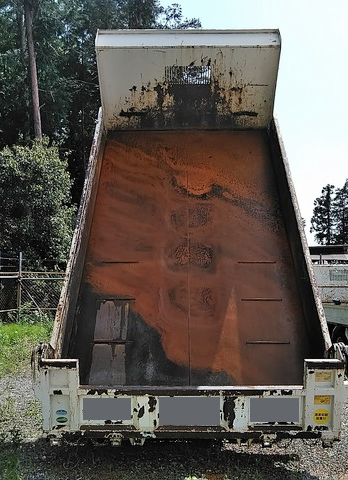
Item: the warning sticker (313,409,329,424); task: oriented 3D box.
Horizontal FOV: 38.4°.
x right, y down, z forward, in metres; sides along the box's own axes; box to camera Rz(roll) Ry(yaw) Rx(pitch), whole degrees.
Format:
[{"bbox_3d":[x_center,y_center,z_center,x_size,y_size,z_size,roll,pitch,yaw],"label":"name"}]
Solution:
[{"bbox_3d":[0.819,0.980,2.770,0.086,0.084,0.010,0,-5,0],"label":"warning sticker"}]

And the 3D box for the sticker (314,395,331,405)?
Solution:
[{"bbox_3d":[0.825,0.889,2.770,0.090,0.052,0.010,0,-5,0],"label":"sticker"}]

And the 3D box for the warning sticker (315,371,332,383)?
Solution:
[{"bbox_3d":[0.831,0.760,2.770,0.089,0.059,0.010,0,-5,0],"label":"warning sticker"}]

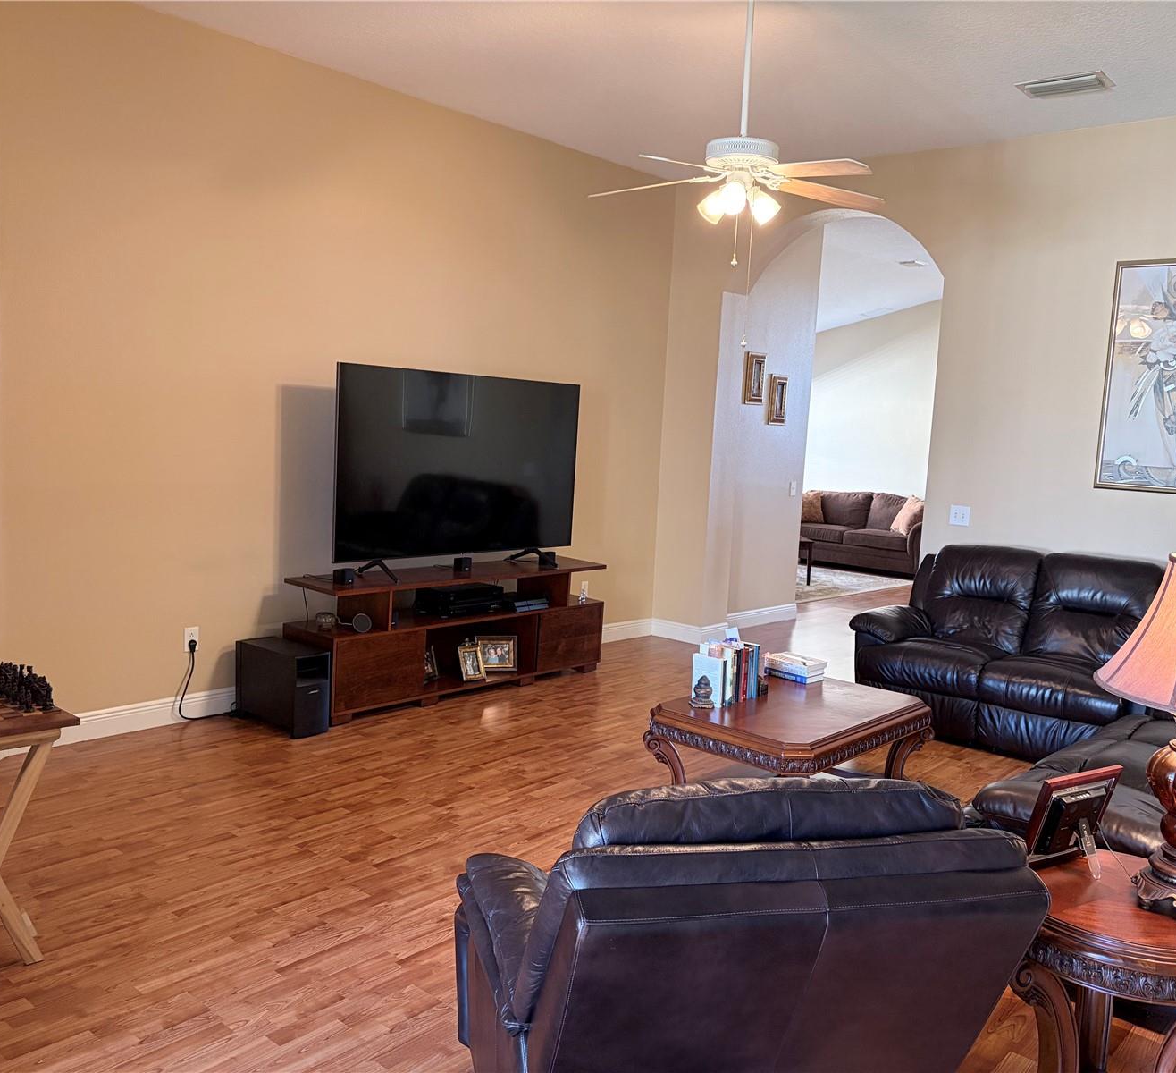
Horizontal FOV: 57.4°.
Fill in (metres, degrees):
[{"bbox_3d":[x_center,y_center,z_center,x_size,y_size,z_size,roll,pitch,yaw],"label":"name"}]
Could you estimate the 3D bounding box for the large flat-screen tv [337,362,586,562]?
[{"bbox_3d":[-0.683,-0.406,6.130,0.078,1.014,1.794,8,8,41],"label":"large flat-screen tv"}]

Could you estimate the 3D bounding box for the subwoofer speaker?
[{"bbox_3d":[-1.497,0.733,5.263,0.460,0.401,0.200,7,8,37],"label":"subwoofer speaker"}]

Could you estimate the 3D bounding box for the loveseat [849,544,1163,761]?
[{"bbox_3d":[2.251,0.591,5.636,1.466,0.975,0.952,7,8,36],"label":"loveseat"}]

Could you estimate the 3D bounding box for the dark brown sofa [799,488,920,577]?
[{"bbox_3d":[3.230,-0.069,12.748,2.059,0.874,0.952,8,8,41],"label":"dark brown sofa"}]

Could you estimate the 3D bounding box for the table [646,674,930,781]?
[{"bbox_3d":[0.834,0.908,4.388,0.718,0.468,1.108,8,8,41],"label":"table"}]

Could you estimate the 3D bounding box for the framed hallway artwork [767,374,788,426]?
[{"bbox_3d":[1.488,-1.066,8.432,0.037,0.379,0.242,8,8,41],"label":"framed hallway artwork"}]

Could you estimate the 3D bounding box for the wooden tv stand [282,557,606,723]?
[{"bbox_3d":[-0.752,0.534,6.181,0.468,0.674,2.025,8,8,41],"label":"wooden tv stand"}]

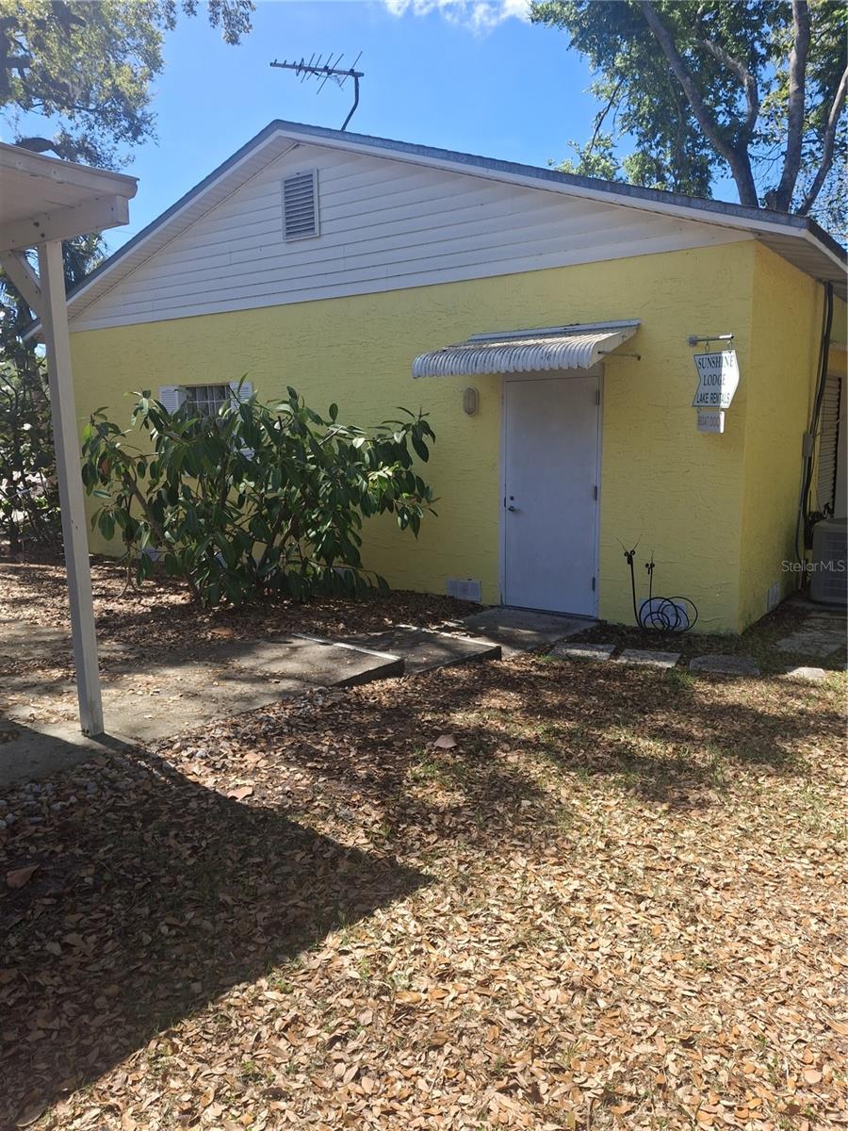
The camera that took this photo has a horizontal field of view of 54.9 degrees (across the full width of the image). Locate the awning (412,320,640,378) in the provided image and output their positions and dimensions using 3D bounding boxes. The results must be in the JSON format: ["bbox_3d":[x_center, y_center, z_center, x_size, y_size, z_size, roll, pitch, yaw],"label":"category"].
[{"bbox_3d":[0.855,-1.828,6.894,1.620,0.470,1.000,5,11,33],"label":"awning"}]

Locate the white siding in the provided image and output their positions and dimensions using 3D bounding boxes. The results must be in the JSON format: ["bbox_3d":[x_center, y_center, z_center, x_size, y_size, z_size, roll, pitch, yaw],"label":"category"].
[{"bbox_3d":[-1.282,-3.589,8.587,9.000,1.600,0.090,5,11,33],"label":"white siding"}]

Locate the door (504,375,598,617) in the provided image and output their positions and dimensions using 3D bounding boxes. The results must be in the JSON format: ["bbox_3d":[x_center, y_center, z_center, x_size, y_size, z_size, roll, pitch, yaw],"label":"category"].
[{"bbox_3d":[1.167,-0.622,7.514,0.910,2.120,0.055,5,11,33],"label":"door"}]

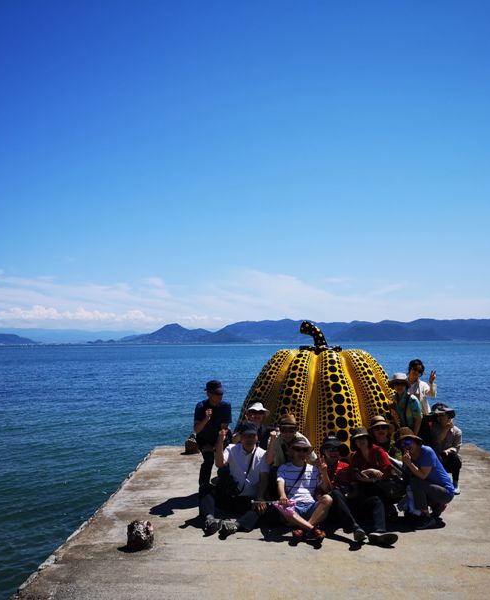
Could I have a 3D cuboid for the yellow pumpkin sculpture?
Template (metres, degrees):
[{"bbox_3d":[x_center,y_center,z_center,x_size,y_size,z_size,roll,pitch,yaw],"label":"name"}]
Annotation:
[{"bbox_3d":[1.087,1.281,8.666,2.500,2.000,2.500,-1,-4,7],"label":"yellow pumpkin sculpture"}]

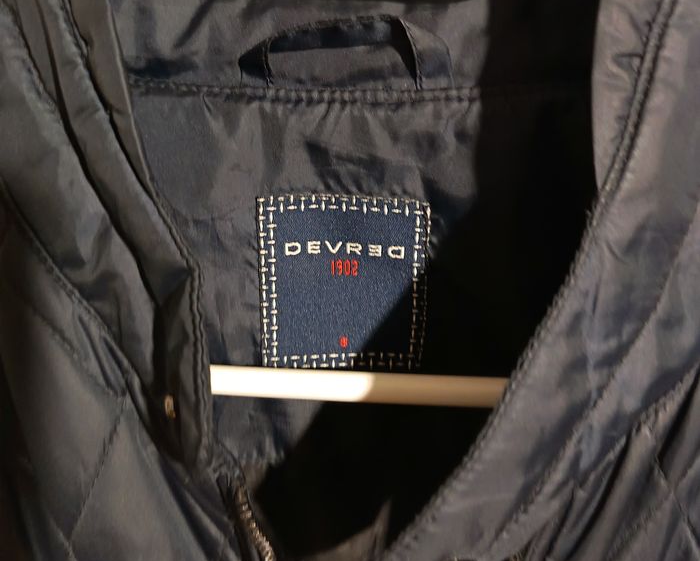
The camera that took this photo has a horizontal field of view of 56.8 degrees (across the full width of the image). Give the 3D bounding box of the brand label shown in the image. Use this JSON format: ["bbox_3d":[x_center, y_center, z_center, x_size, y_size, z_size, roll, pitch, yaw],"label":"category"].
[{"bbox_3d":[-0.003,0.002,0.215,0.056,0.059,0.003,1,19,0],"label":"brand label"}]

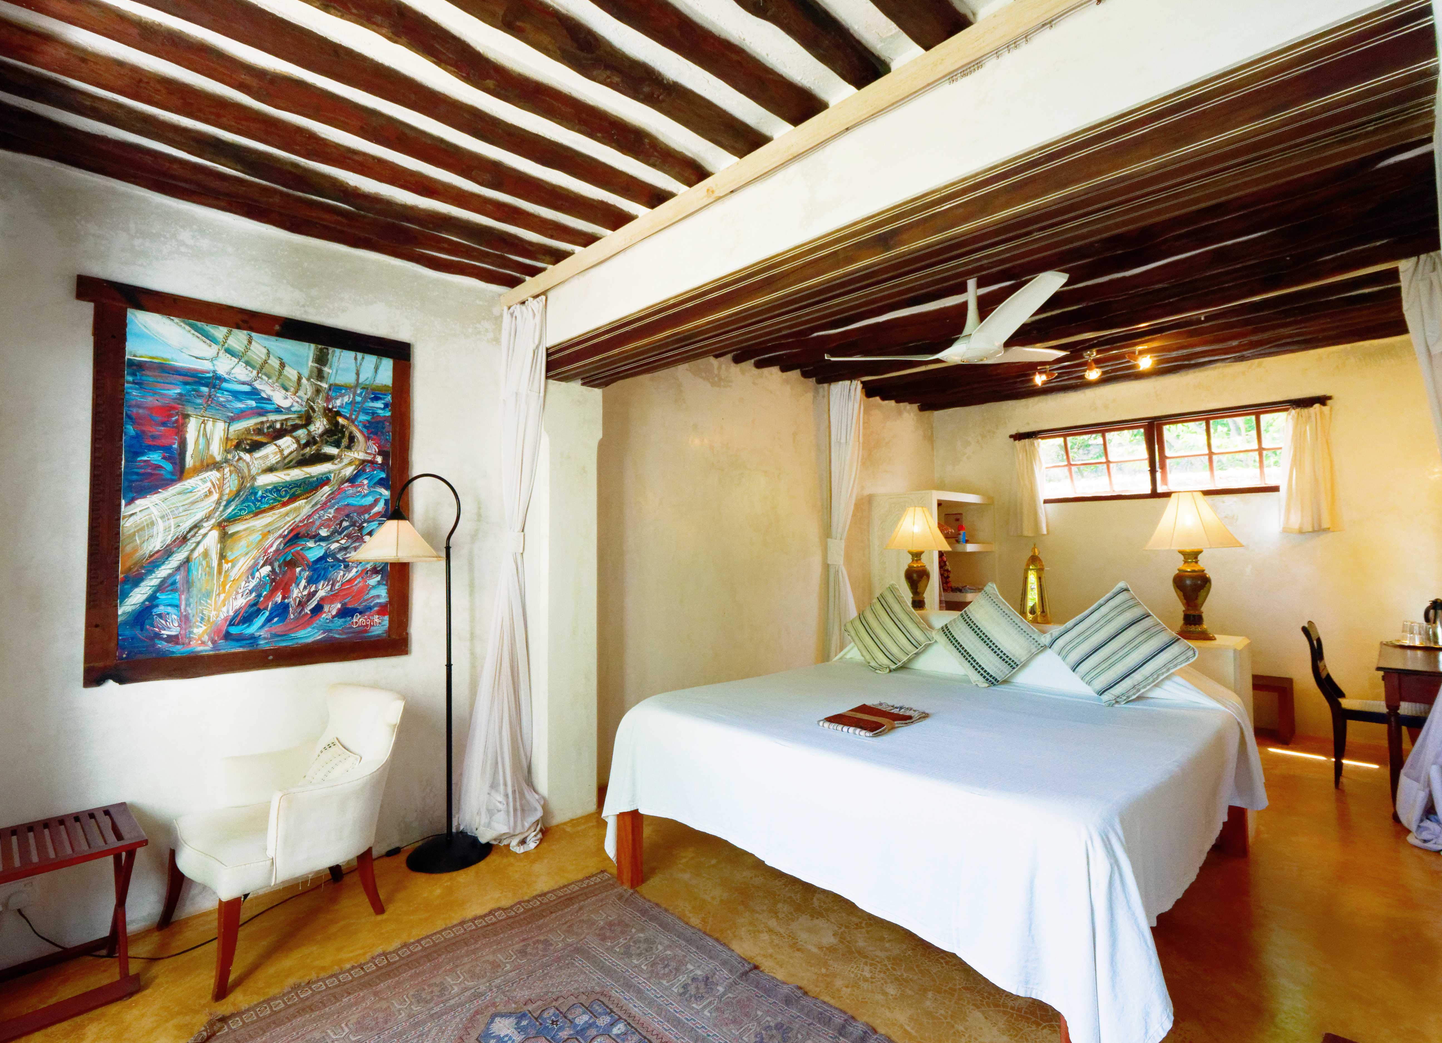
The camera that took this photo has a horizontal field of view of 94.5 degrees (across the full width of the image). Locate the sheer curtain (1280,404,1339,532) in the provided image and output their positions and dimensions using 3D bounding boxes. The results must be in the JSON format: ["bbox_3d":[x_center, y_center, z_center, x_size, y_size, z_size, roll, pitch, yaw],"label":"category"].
[{"bbox_3d":[3.920,-0.343,4.464,0.310,0.850,0.100,-2,-3,45],"label":"sheer curtain"}]

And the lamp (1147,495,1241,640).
[{"bbox_3d":[2.283,0.208,3.227,0.390,0.700,0.390,-2,-3,45],"label":"lamp"}]

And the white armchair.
[{"bbox_3d":[-1.495,1.020,2.327,0.610,0.790,0.660,-2,-3,39],"label":"white armchair"}]

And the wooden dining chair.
[{"bbox_3d":[3.532,0.991,3.611,0.530,0.870,0.440,-2,-3,42],"label":"wooden dining chair"}]

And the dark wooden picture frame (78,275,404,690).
[{"bbox_3d":[-1.786,-0.121,2.619,0.050,1.400,1.080,-2,-3,45],"label":"dark wooden picture frame"}]

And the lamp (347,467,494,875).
[{"bbox_3d":[-1.274,0.611,2.824,0.550,1.630,0.370,1,-2,-31],"label":"lamp"}]

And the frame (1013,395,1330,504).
[{"bbox_3d":[3.297,-0.481,5.119,2.060,0.600,0.120,-2,-3,45],"label":"frame"}]

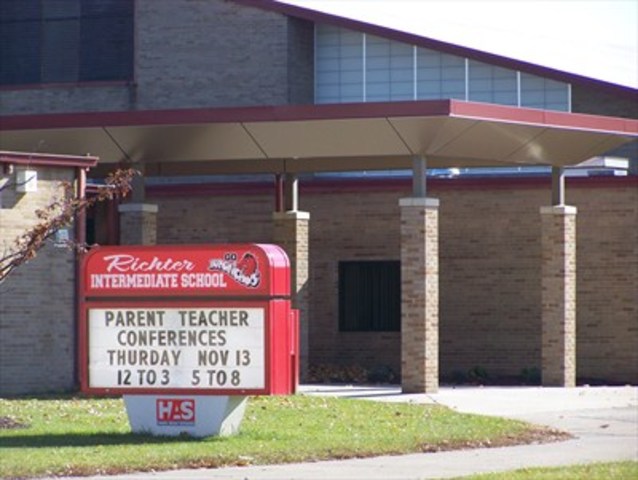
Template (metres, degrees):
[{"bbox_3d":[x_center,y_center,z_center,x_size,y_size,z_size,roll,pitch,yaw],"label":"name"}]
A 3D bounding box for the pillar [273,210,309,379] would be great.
[{"bbox_3d":[-0.435,0.956,62.284,0.425,2.798,0.425,-1,-1,30],"label":"pillar"}]

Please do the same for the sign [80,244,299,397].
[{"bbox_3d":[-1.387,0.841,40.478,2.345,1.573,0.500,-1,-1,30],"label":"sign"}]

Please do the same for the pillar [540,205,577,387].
[{"bbox_3d":[3.731,0.890,59.879,0.425,2.798,0.425,-1,-1,30],"label":"pillar"}]

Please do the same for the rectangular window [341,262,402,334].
[{"bbox_3d":[0.870,0.964,65.996,1.236,1.220,0.100,-1,-1,30],"label":"rectangular window"}]

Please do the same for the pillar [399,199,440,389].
[{"bbox_3d":[1.459,0.808,55.679,0.425,2.798,0.425,-1,-1,30],"label":"pillar"}]

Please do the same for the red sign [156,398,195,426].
[{"bbox_3d":[-1.483,1.798,40.261,0.475,0.281,0.020,-1,-1,30],"label":"red sign"}]

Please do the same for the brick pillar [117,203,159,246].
[{"bbox_3d":[-2.715,0.874,58.049,0.425,2.798,0.425,-1,-1,30],"label":"brick pillar"}]

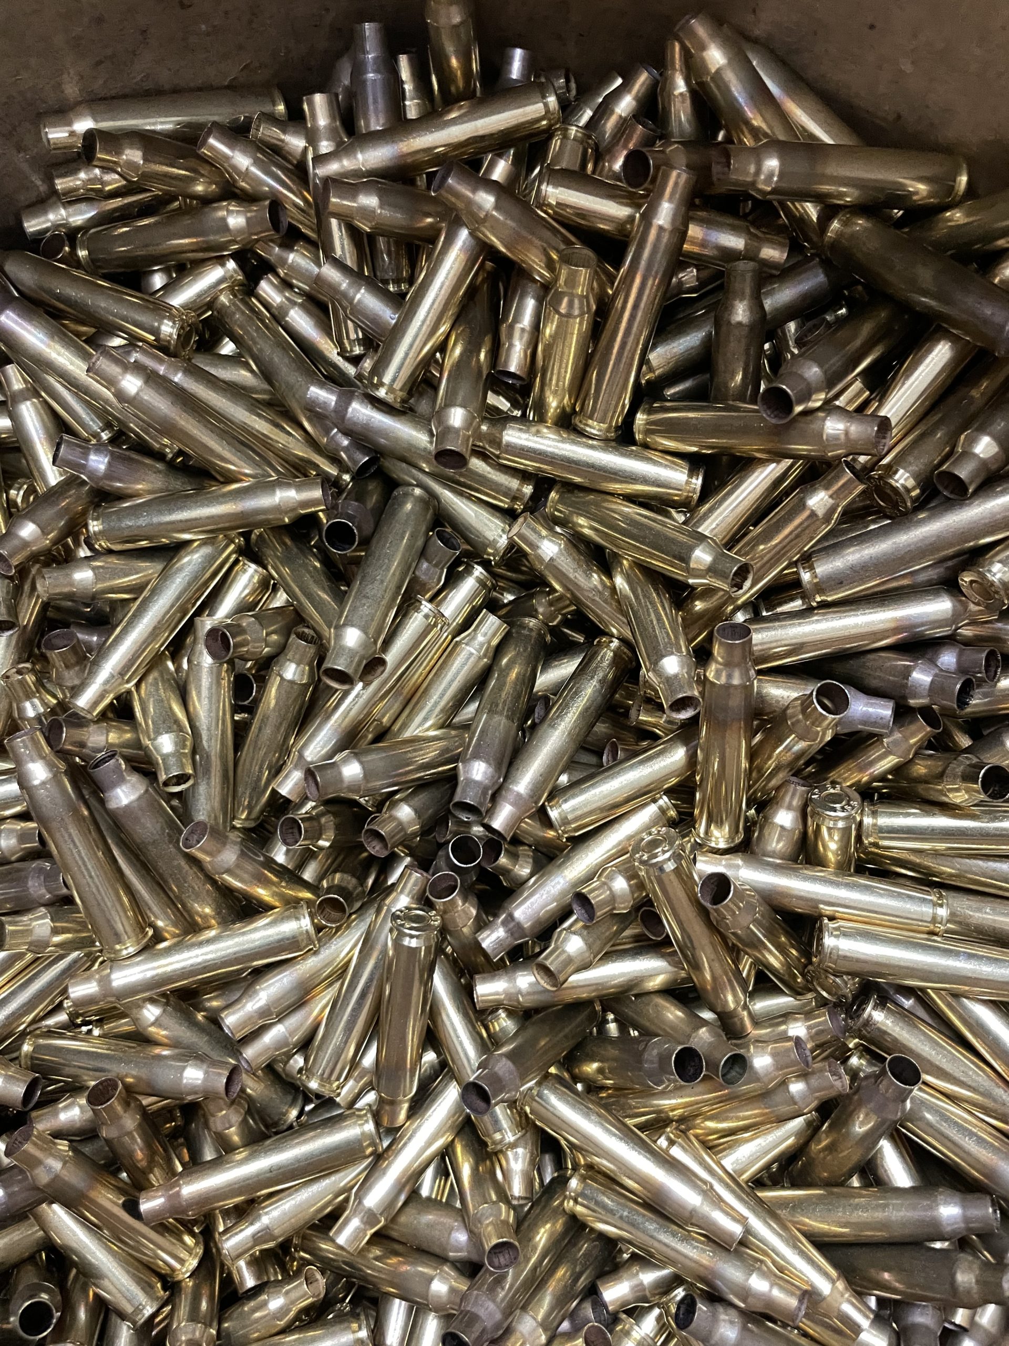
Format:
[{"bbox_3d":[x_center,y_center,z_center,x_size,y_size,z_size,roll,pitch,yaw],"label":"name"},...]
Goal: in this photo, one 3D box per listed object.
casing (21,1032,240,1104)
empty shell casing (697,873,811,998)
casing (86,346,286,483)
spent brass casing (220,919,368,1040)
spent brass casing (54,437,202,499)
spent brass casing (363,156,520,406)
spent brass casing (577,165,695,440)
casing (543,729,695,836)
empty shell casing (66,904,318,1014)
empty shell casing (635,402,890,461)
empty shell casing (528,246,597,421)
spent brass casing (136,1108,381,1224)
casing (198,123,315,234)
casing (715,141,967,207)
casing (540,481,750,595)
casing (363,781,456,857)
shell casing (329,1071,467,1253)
[{"bbox_3d":[-0.073,0.077,0.198,0.045,0.010,0.010,2,68,16],"label":"casing"},{"bbox_3d":[0.049,0.049,0.191,0.010,0.045,0.010,-45,43,0],"label":"empty shell casing"},{"bbox_3d":[-0.061,-0.047,0.199,0.010,0.045,0.010,-54,38,1],"label":"casing"},{"bbox_3d":[-0.038,0.060,0.210,0.045,0.010,0.010,-30,75,-35],"label":"spent brass casing"},{"bbox_3d":[-0.064,-0.035,0.197,0.045,0.010,0.010,20,68,-15],"label":"spent brass casing"},{"bbox_3d":[-0.012,-0.072,0.191,0.010,0.010,0.045,27,90,10],"label":"spent brass casing"},{"bbox_3d":[0.023,-0.065,0.179,0.010,0.010,0.045,17,114,1],"label":"spent brass casing"},{"bbox_3d":[0.029,0.020,0.203,0.045,0.010,0.010,-26,81,-6],"label":"casing"},{"bbox_3d":[-0.059,0.054,0.192,0.045,0.010,0.010,-15,75,-9],"label":"empty shell casing"},{"bbox_3d":[0.044,-0.042,0.177,0.045,0.010,0.010,15,72,39],"label":"empty shell casing"},{"bbox_3d":[0.011,-0.058,0.190,0.010,0.045,0.010,14,55,4],"label":"empty shell casing"},{"bbox_3d":[-0.047,0.095,0.195,0.045,0.010,0.010,-16,83,-10],"label":"spent brass casing"},{"bbox_3d":[-0.036,-0.088,0.192,0.045,0.010,0.010,30,69,-15],"label":"casing"},{"bbox_3d":[0.058,-0.086,0.175,0.045,0.010,0.010,-3,83,-15],"label":"casing"},{"bbox_3d":[0.026,-0.025,0.186,0.045,0.010,0.010,32,103,41],"label":"casing"},{"bbox_3d":[-0.013,0.025,0.214,0.010,0.010,0.045,43,41,10],"label":"casing"},{"bbox_3d":[-0.018,0.099,0.210,0.010,0.010,0.045,40,69,6],"label":"shell casing"}]

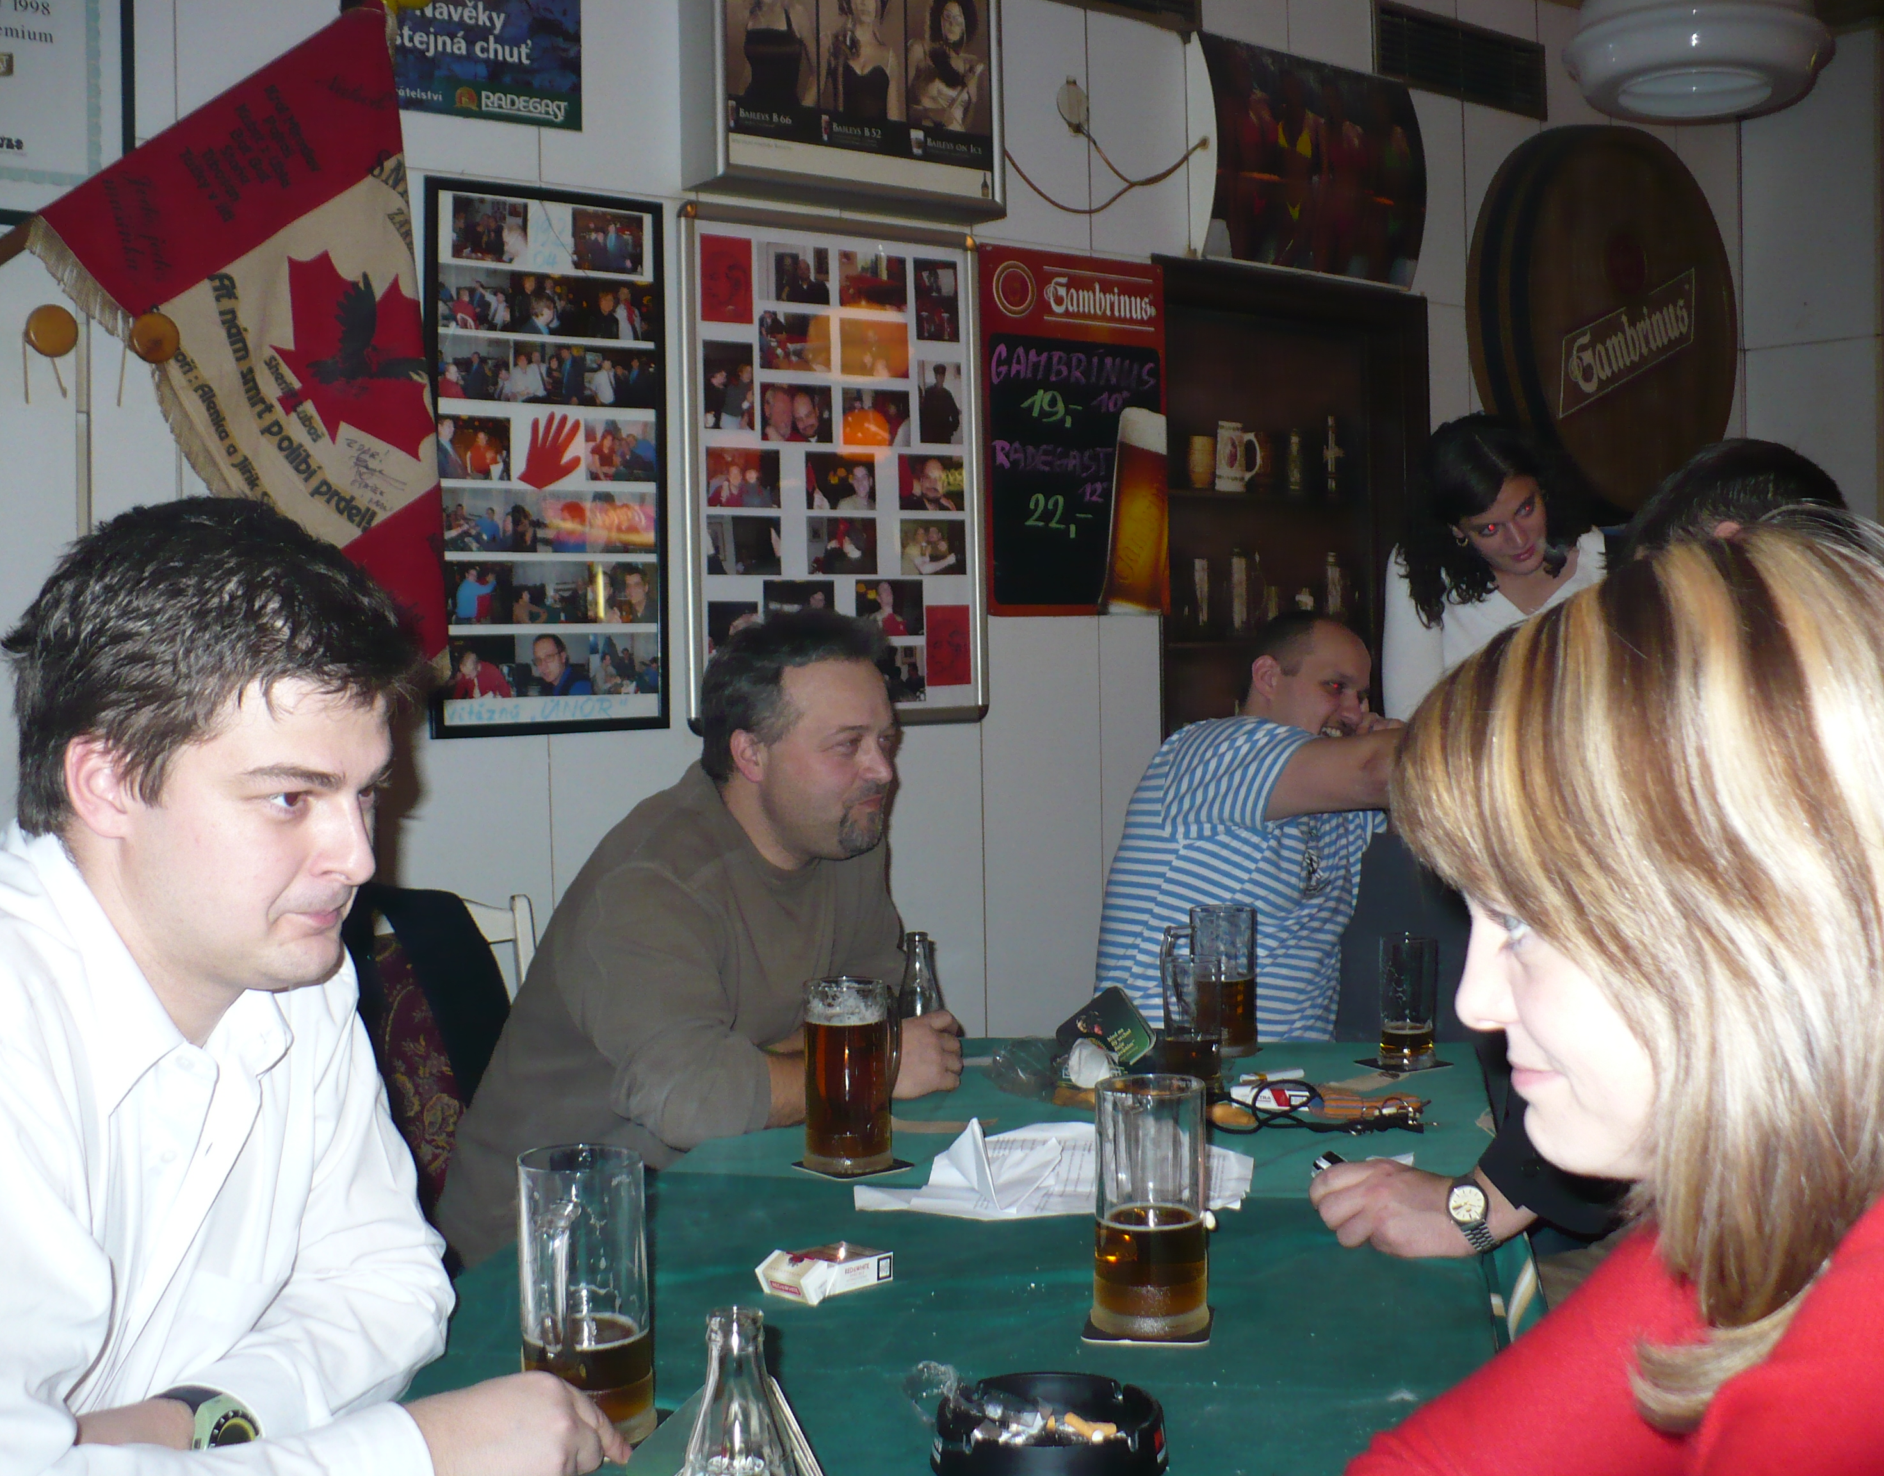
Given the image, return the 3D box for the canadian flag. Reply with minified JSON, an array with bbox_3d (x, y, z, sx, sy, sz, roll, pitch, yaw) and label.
[{"bbox_3d":[-0.990,-0.575,2.980,0.600,0.990,0.100,-3,3,-37],"label":"canadian flag"}]

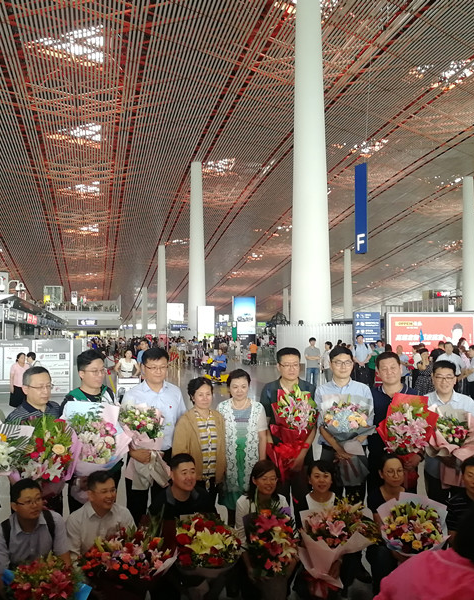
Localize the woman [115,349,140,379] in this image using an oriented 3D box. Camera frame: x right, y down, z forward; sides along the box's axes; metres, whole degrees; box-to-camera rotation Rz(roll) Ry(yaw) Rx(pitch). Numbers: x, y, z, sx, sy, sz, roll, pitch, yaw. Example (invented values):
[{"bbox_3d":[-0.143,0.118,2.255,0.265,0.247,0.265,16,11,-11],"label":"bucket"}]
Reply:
[{"bbox_3d":[-2.557,1.929,14.559,0.520,1.544,0.320,0,-3,-3],"label":"woman"}]

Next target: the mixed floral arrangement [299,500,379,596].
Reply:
[{"bbox_3d":[0.591,1.428,3.600,0.420,0.500,0.330,7,8,6],"label":"mixed floral arrangement"}]

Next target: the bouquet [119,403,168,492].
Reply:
[{"bbox_3d":[-0.616,0.993,4.200,0.320,0.550,0.270,-7,4,-3],"label":"bouquet"}]

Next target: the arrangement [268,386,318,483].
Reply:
[{"bbox_3d":[0.395,0.948,4.400,0.330,0.670,0.260,7,1,3],"label":"arrangement"}]

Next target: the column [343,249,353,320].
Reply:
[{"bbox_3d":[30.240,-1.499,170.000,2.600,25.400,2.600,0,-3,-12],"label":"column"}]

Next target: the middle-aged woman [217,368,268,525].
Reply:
[{"bbox_3d":[0.040,1.338,4.657,0.410,1.640,0.280,0,-3,0],"label":"middle-aged woman"}]

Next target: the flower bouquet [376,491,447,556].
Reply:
[{"bbox_3d":[1.027,1.319,3.650,0.380,0.300,0.280,-1,-3,9],"label":"flower bouquet"}]

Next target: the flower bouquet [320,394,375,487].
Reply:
[{"bbox_3d":[0.806,1.024,4.550,0.400,0.660,0.310,-1,-3,6],"label":"flower bouquet"}]

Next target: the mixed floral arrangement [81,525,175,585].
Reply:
[{"bbox_3d":[-0.600,1.400,3.420,0.500,0.260,0.350,0,-3,-9],"label":"mixed floral arrangement"}]

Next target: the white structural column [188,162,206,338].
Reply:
[{"bbox_3d":[-5.927,-6.579,92.000,2.700,27.400,2.700,0,-3,-12],"label":"white structural column"}]

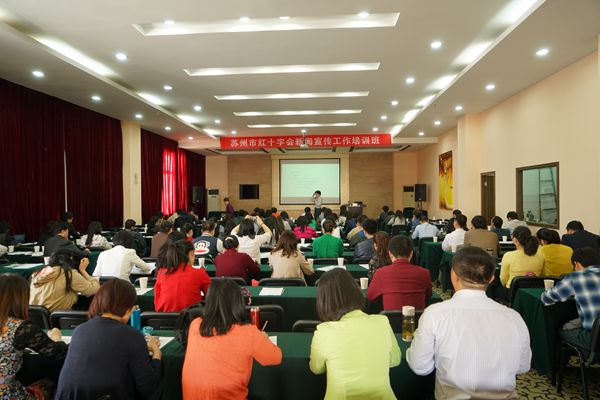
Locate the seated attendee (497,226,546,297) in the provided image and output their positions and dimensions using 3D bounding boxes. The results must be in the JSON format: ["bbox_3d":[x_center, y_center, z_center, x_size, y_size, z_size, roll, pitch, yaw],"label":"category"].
[{"bbox_3d":[2.343,0.898,4.250,0.480,1.230,0.760,-1,1,4],"label":"seated attendee"}]

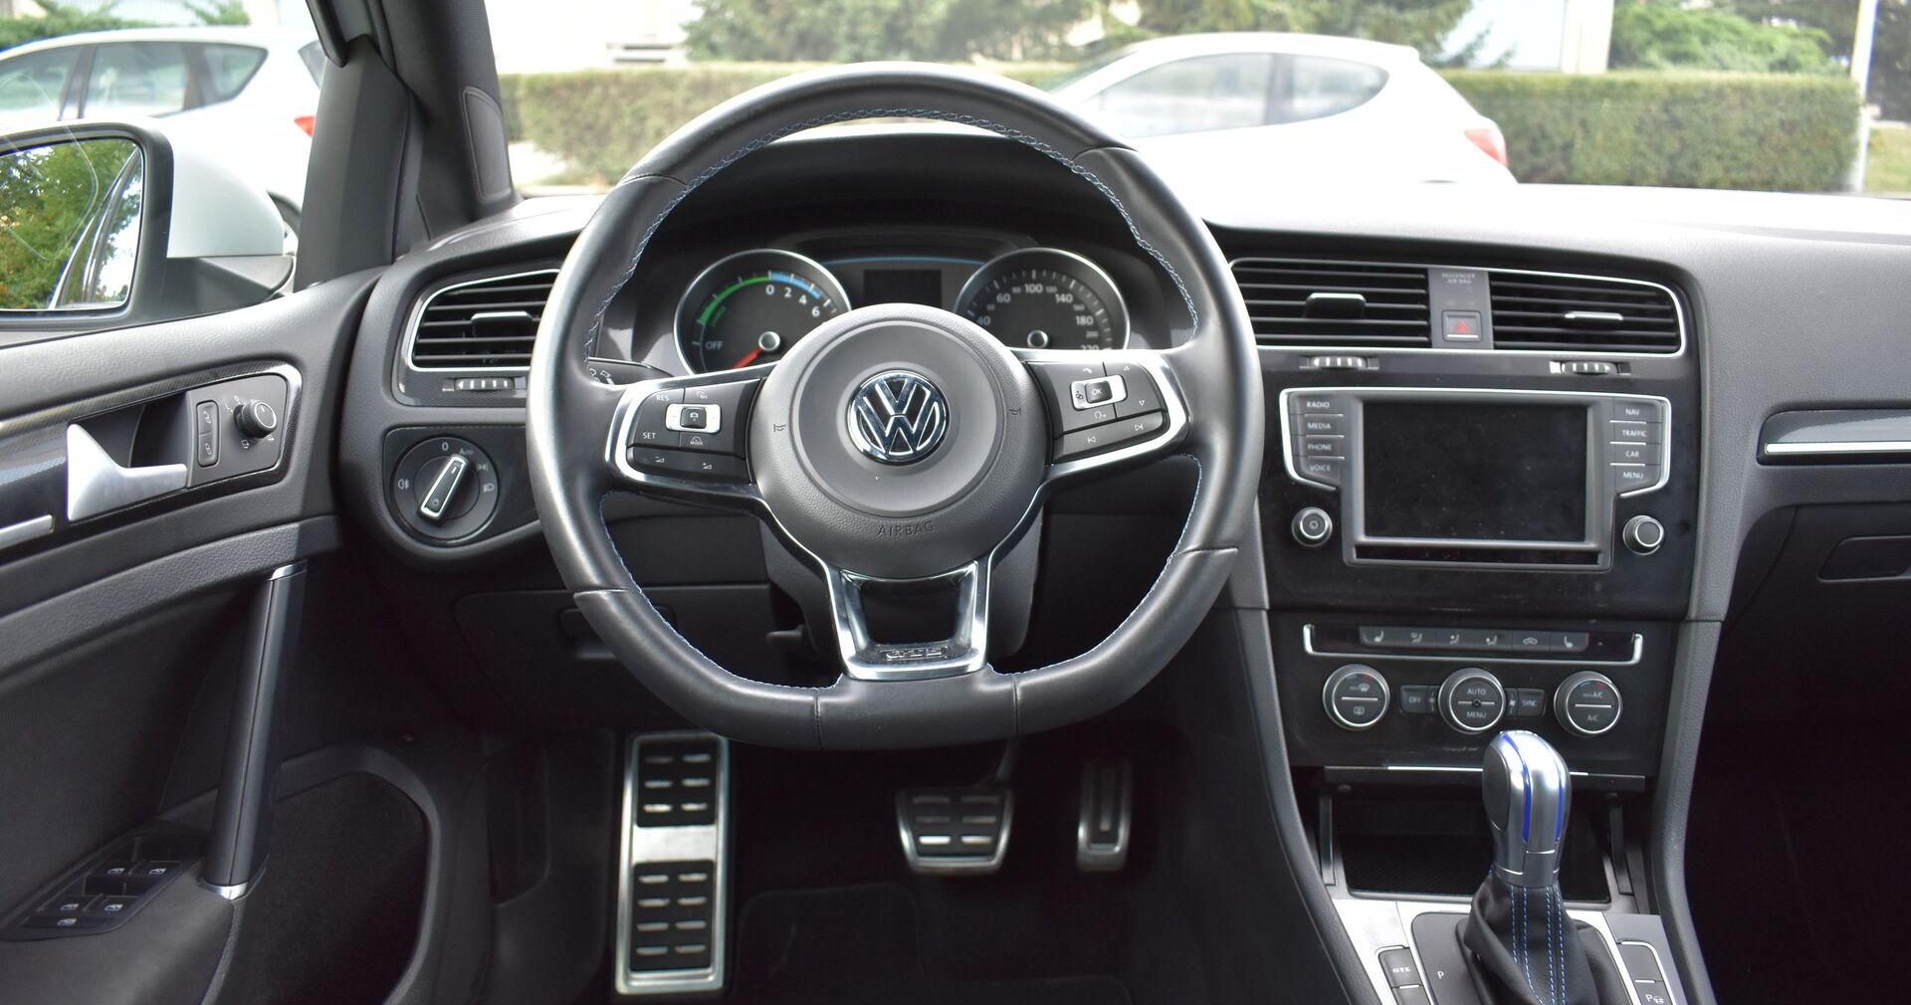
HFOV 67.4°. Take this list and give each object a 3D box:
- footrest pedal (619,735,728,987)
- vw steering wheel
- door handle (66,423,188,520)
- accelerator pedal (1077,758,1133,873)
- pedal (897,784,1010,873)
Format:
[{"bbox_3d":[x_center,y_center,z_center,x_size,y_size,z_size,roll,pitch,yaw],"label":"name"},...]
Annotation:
[{"bbox_3d":[-0.229,0.290,1.161,0.083,0.207,0.016,0,-16,-1],"label":"footrest pedal"},{"bbox_3d":[-0.030,-0.051,0.757,0.370,0.353,0.100,-3,-10,-2],"label":"vw steering wheel"},{"bbox_3d":[-0.428,-0.020,0.729,0.022,0.047,0.098,2,11,5],"label":"door handle"},{"bbox_3d":[0.126,0.266,1.218,0.045,0.098,0.020,0,-20,-1],"label":"accelerator pedal"},{"bbox_3d":[-0.001,0.271,1.183,0.093,0.071,0.020,0,-17,-1],"label":"pedal"}]

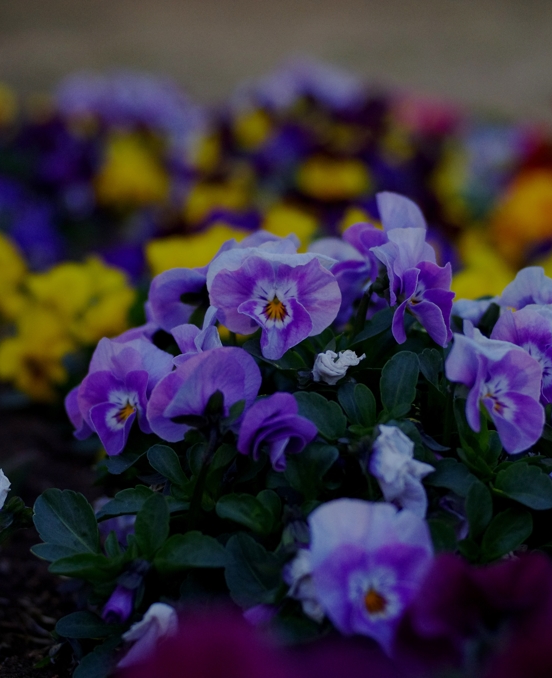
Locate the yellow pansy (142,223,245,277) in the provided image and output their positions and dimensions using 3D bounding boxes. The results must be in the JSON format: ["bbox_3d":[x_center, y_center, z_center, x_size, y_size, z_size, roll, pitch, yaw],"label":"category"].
[{"bbox_3d":[-0.047,-0.051,1.000,0.056,0.042,0.030,0,17,0],"label":"yellow pansy"}]

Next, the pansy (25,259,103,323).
[{"bbox_3d":[-0.120,-0.027,0.960,0.044,0.037,0.026,-2,17,-6],"label":"pansy"}]

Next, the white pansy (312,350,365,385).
[{"bbox_3d":[0.025,0.012,0.695,0.021,0.015,0.017,0,17,0],"label":"white pansy"}]

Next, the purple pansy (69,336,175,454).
[{"bbox_3d":[-0.055,0.020,0.605,0.041,0.043,0.022,6,16,21],"label":"purple pansy"}]

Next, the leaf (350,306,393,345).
[{"bbox_3d":[0.043,-0.007,0.730,0.026,0.008,0.013,-39,52,-6],"label":"leaf"}]

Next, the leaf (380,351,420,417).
[{"bbox_3d":[0.043,0.015,0.590,0.013,0.022,0.007,6,-6,1],"label":"leaf"}]

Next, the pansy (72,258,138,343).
[{"bbox_3d":[-0.100,-0.022,0.990,0.041,0.048,0.026,-2,15,-8],"label":"pansy"}]

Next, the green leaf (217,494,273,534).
[{"bbox_3d":[-0.011,0.059,0.568,0.019,0.014,0.012,5,15,19],"label":"green leaf"}]

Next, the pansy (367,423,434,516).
[{"bbox_3d":[0.042,0.044,0.565,0.019,0.029,0.016,-11,0,-16],"label":"pansy"}]

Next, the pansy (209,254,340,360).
[{"bbox_3d":[-0.001,-0.011,0.600,0.045,0.036,0.018,0,6,-2],"label":"pansy"}]

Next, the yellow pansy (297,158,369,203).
[{"bbox_3d":[0.041,-0.114,1.220,0.046,0.028,0.028,0,17,0],"label":"yellow pansy"}]

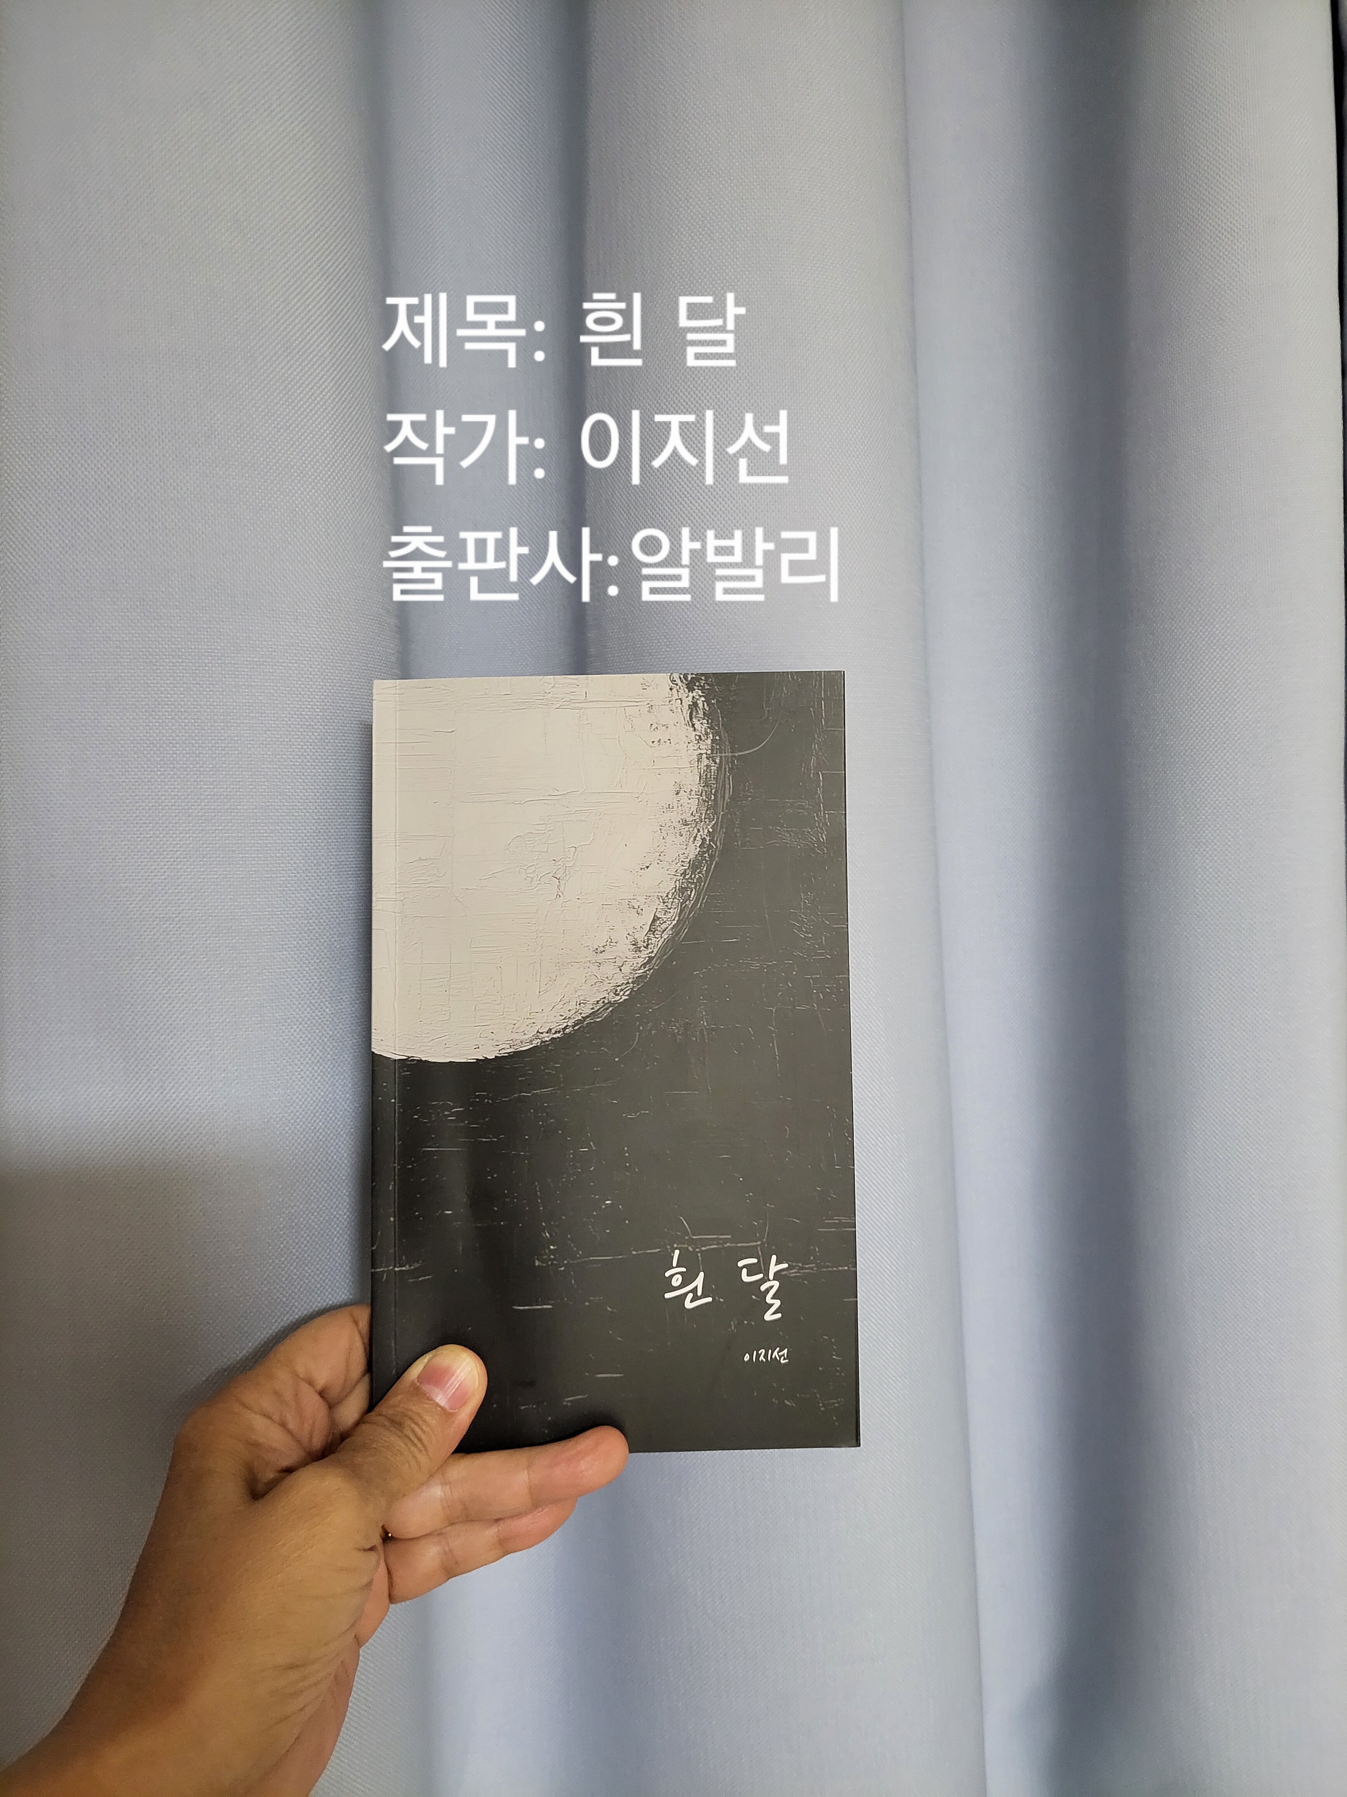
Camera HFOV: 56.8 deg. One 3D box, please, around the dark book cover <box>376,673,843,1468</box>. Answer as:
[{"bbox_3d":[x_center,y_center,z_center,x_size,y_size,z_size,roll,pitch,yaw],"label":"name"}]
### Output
[{"bbox_3d":[-0.016,0.042,0.332,0.126,0.202,0.011,-1,-4,0],"label":"dark book cover"}]

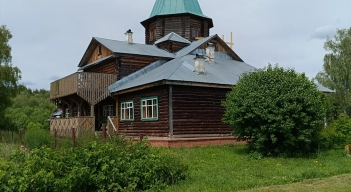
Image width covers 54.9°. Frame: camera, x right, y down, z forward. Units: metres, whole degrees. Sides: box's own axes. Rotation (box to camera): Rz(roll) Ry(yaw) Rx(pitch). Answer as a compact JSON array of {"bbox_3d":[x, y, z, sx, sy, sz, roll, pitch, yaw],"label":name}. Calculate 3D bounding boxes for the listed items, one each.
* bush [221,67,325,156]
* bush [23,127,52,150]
[{"bbox_3d":[4.407,0.697,15.200,4.350,3.950,4.200,0,-4,0],"label":"bush"},{"bbox_3d":[-7.823,2.427,19.300,1.550,1.400,1.500,0,-4,0],"label":"bush"}]

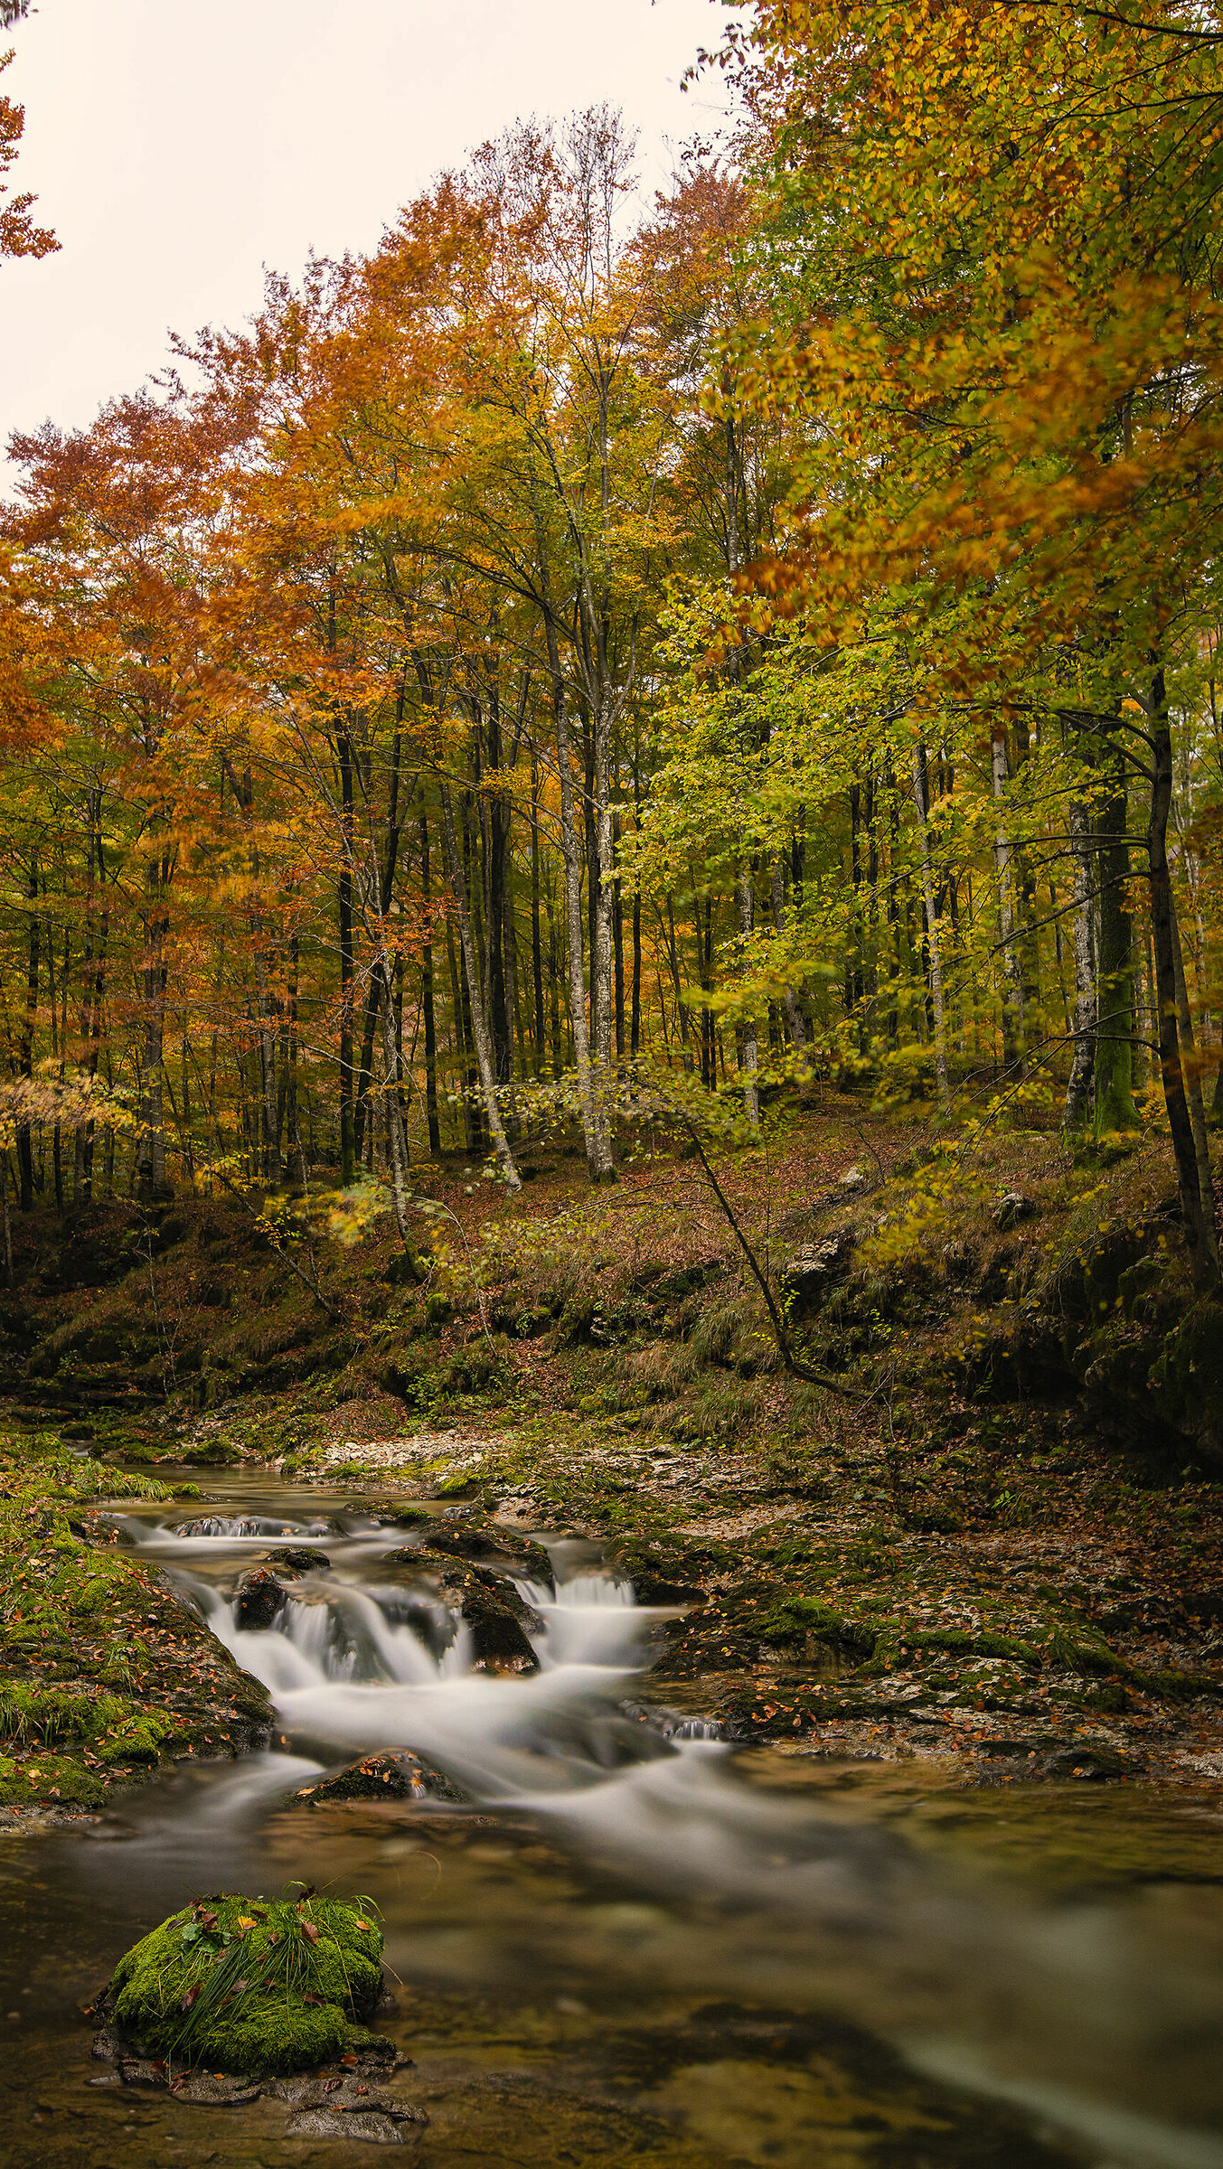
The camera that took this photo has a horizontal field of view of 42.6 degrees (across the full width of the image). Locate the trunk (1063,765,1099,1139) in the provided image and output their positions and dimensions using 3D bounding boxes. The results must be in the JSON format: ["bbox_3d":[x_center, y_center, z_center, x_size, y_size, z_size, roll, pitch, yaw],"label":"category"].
[{"bbox_3d":[6.290,-1.920,21.000,0.320,5.000,0.300,2,-2,0],"label":"trunk"}]

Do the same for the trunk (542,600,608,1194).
[{"bbox_3d":[-0.530,-2.750,22.500,0.340,8.300,0.310,-4,-2,0],"label":"trunk"}]

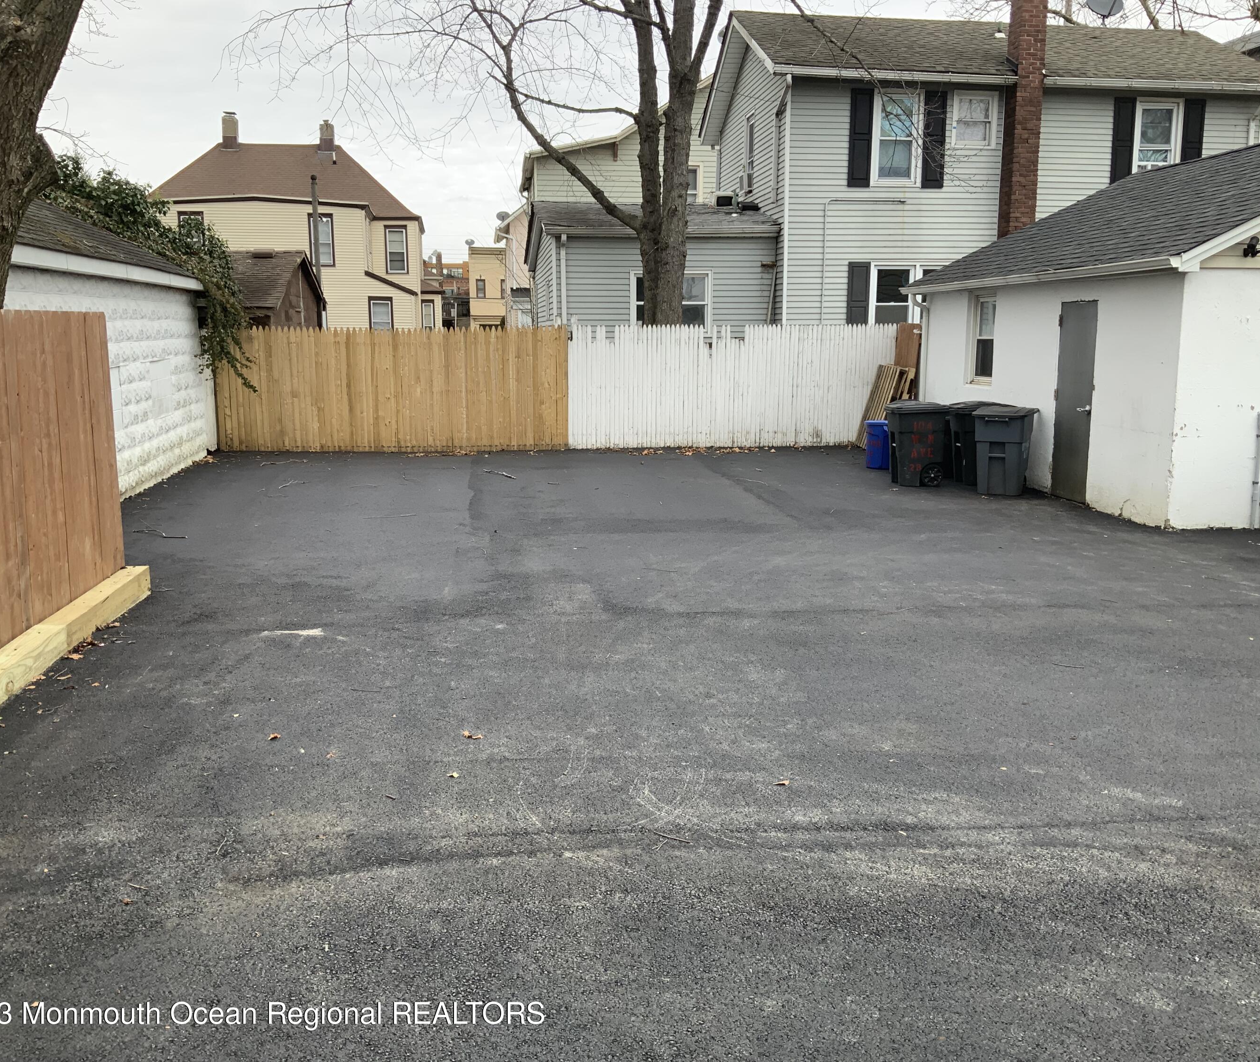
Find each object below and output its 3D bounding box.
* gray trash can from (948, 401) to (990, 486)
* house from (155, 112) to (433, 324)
[{"bbox_3d":[4.167,-1.055,14.015,0.660,0.950,0.560,-1,9,-6],"label":"gray trash can"},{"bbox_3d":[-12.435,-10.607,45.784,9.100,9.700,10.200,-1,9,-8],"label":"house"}]

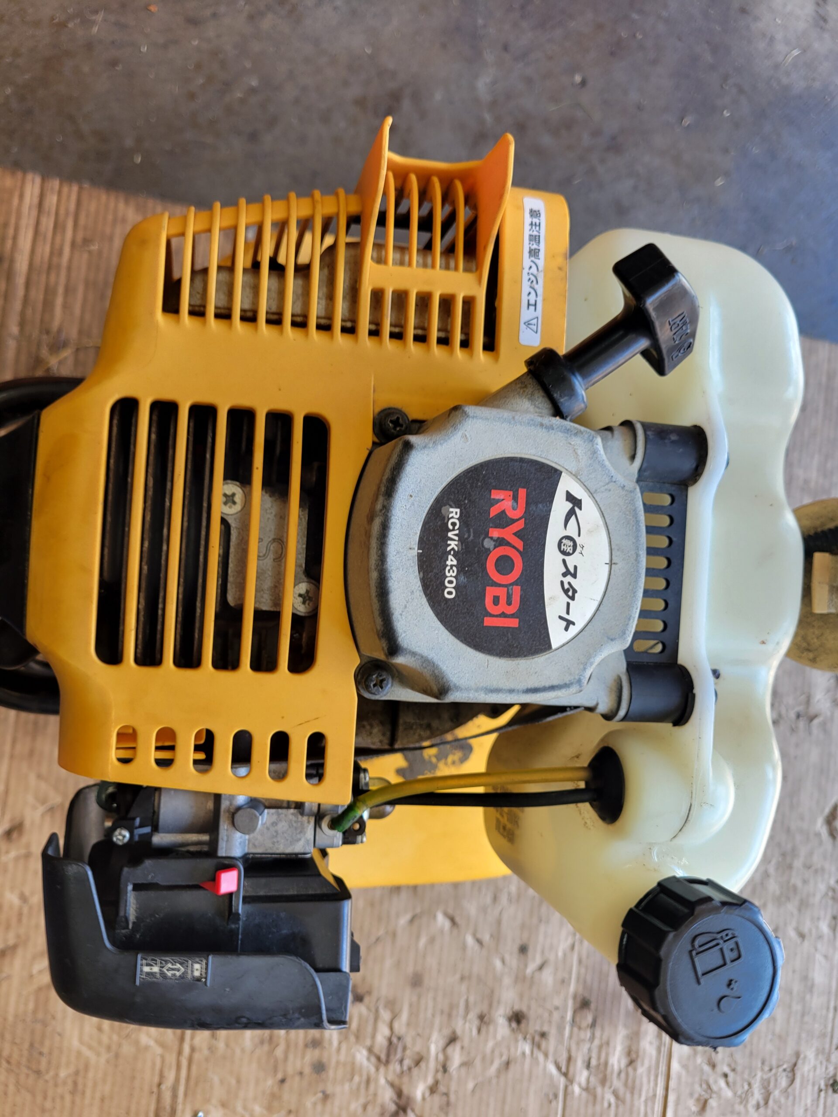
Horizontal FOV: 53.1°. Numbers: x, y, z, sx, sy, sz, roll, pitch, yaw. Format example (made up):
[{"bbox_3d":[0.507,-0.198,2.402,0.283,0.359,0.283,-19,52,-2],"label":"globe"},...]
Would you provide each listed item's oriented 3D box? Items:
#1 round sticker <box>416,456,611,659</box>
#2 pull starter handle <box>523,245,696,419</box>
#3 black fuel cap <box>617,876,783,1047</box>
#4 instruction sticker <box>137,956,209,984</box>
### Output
[{"bbox_3d":[0.030,0.000,0.254,0.061,0.001,0.061,5,90,-13],"label":"round sticker"},{"bbox_3d":[0.065,-0.072,0.282,0.056,0.050,0.021,-36,65,10],"label":"pull starter handle"},{"bbox_3d":[0.100,0.144,0.303,0.048,0.031,0.048,1,87,-14],"label":"black fuel cap"},{"bbox_3d":[-0.078,0.130,0.265,0.022,0.001,0.010,4,99,-13],"label":"instruction sticker"}]

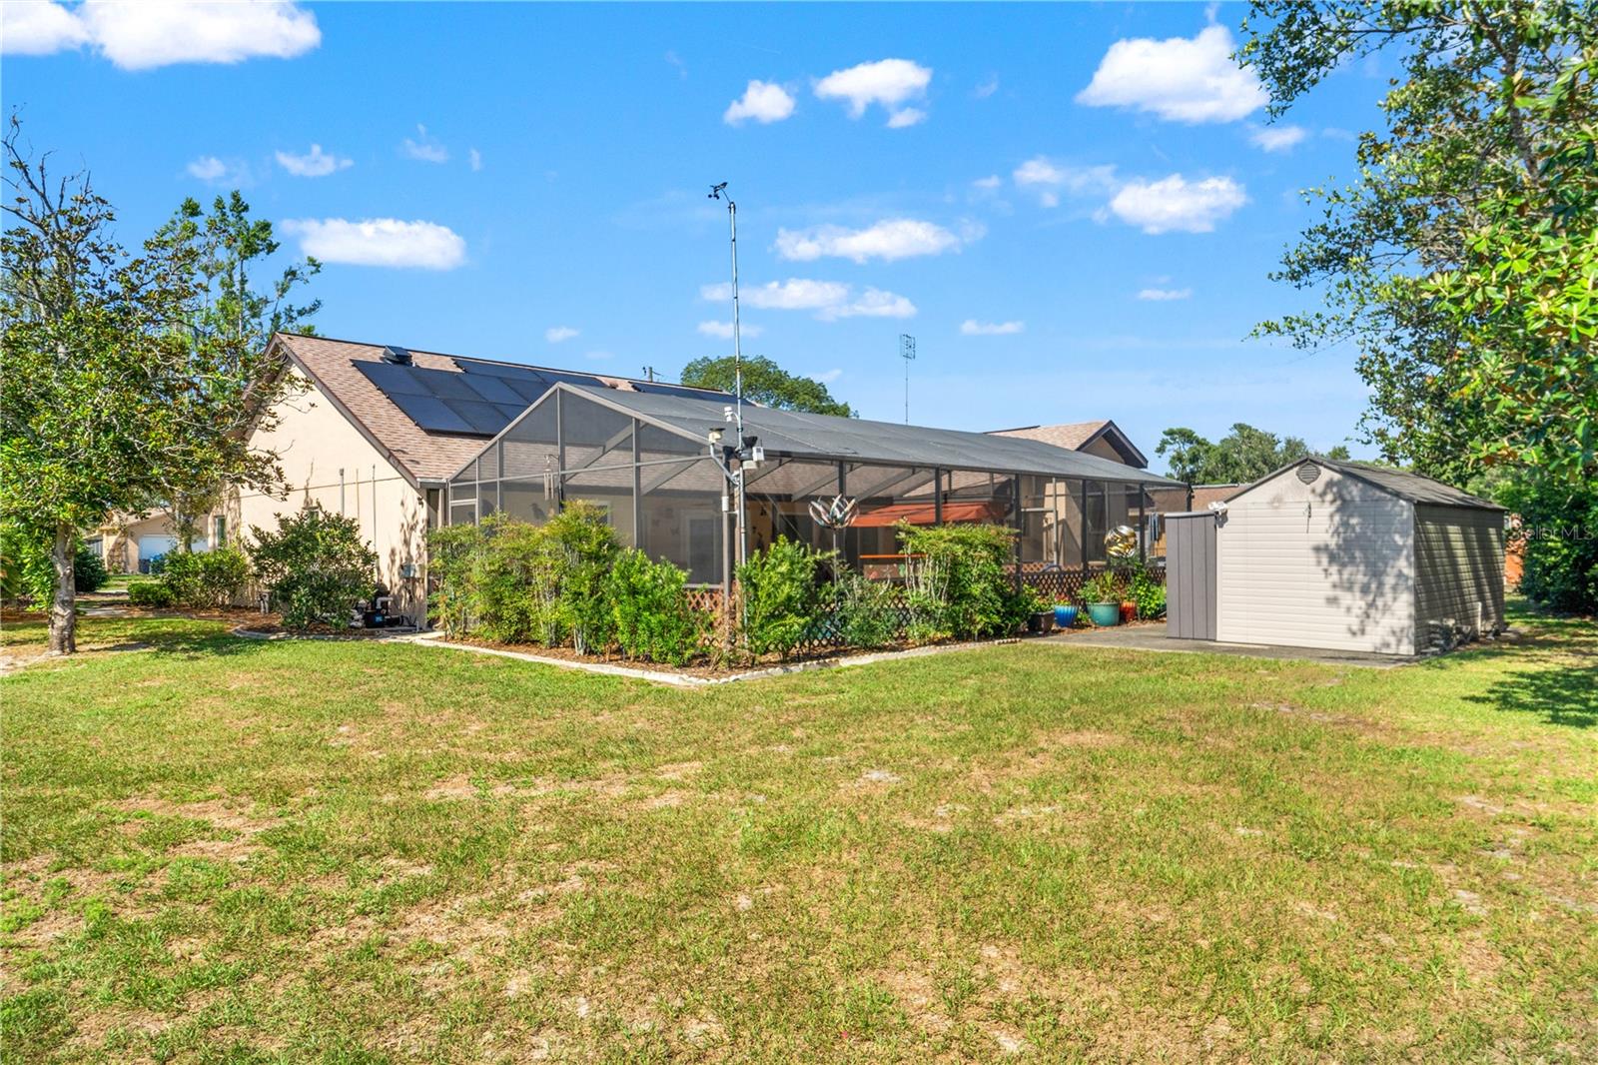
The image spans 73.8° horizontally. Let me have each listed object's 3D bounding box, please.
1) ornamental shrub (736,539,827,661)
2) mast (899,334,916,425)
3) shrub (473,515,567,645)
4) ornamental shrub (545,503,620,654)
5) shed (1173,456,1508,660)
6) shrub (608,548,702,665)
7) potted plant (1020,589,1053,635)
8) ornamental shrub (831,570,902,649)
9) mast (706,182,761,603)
[{"bbox_3d":[-0.211,0.783,12.849,1.070,1.480,0.950,0,0,0],"label":"ornamental shrub"},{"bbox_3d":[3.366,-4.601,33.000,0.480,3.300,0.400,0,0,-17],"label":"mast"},{"bbox_3d":[-3.790,0.645,14.496,1.270,1.770,1.100,0,0,0],"label":"shrub"},{"bbox_3d":[-2.668,0.569,13.119,0.920,1.880,0.900,0,0,0],"label":"ornamental shrub"},{"bbox_3d":[8.143,0.291,15.728,2.980,2.430,4.950,0,-1,44],"label":"shed"},{"bbox_3d":[-1.663,0.860,12.232,1.100,1.320,1.000,0,0,0],"label":"shrub"},{"bbox_3d":[3.645,1.202,16.280,0.520,0.720,0.450,0,0,0],"label":"potted plant"},{"bbox_3d":[0.887,1.018,14.013,0.940,1.050,0.850,0,0,0],"label":"ornamental shrub"},{"bbox_3d":[-0.784,-1.423,12.989,0.650,5.680,0.500,0,0,0],"label":"mast"}]

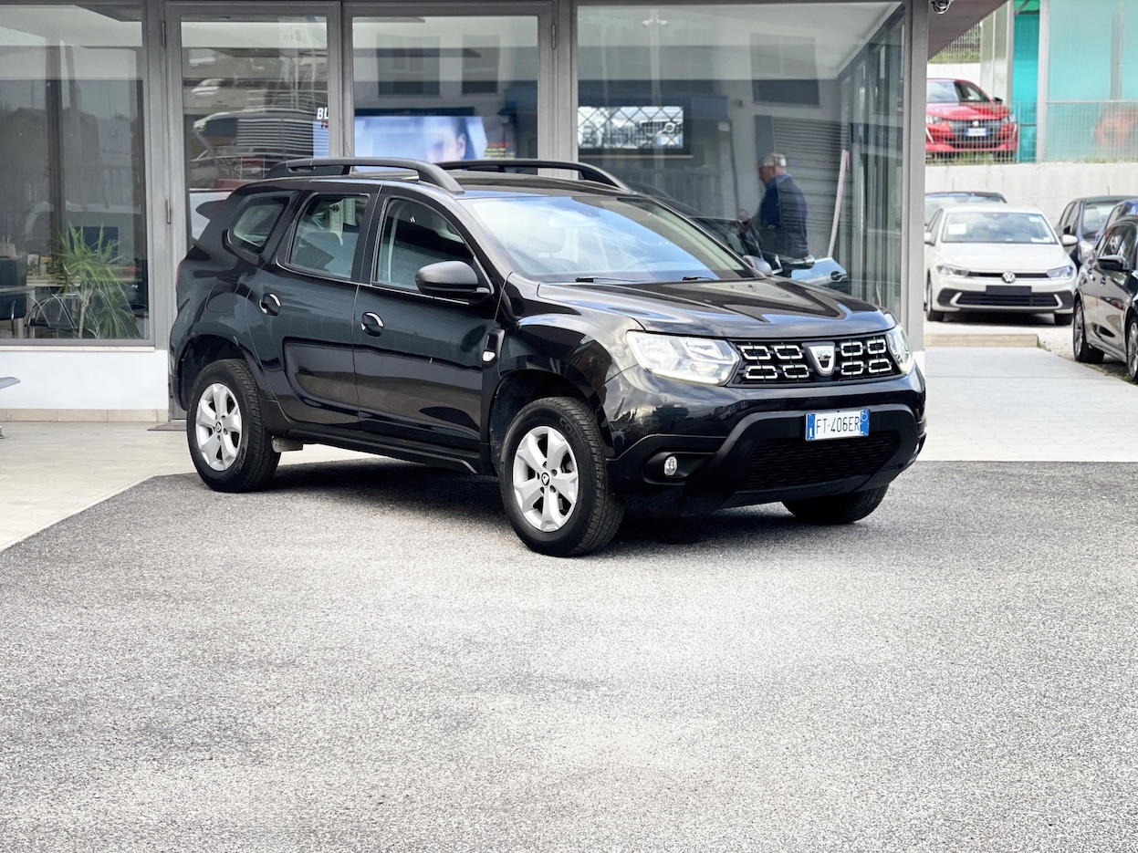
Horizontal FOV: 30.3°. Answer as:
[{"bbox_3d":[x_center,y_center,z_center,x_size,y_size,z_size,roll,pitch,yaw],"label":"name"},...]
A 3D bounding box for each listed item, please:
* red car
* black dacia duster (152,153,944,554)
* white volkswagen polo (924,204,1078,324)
[{"bbox_3d":[6.180,-5.150,35.500,1.800,1.440,4.050,-1,6,-10],"label":"red car"},{"bbox_3d":[-0.250,-0.452,10.130,1.870,1.690,4.340,-5,7,-39],"label":"black dacia duster"},{"bbox_3d":[5.350,-2.080,26.600,1.800,1.450,4.070,1,6,5],"label":"white volkswagen polo"}]

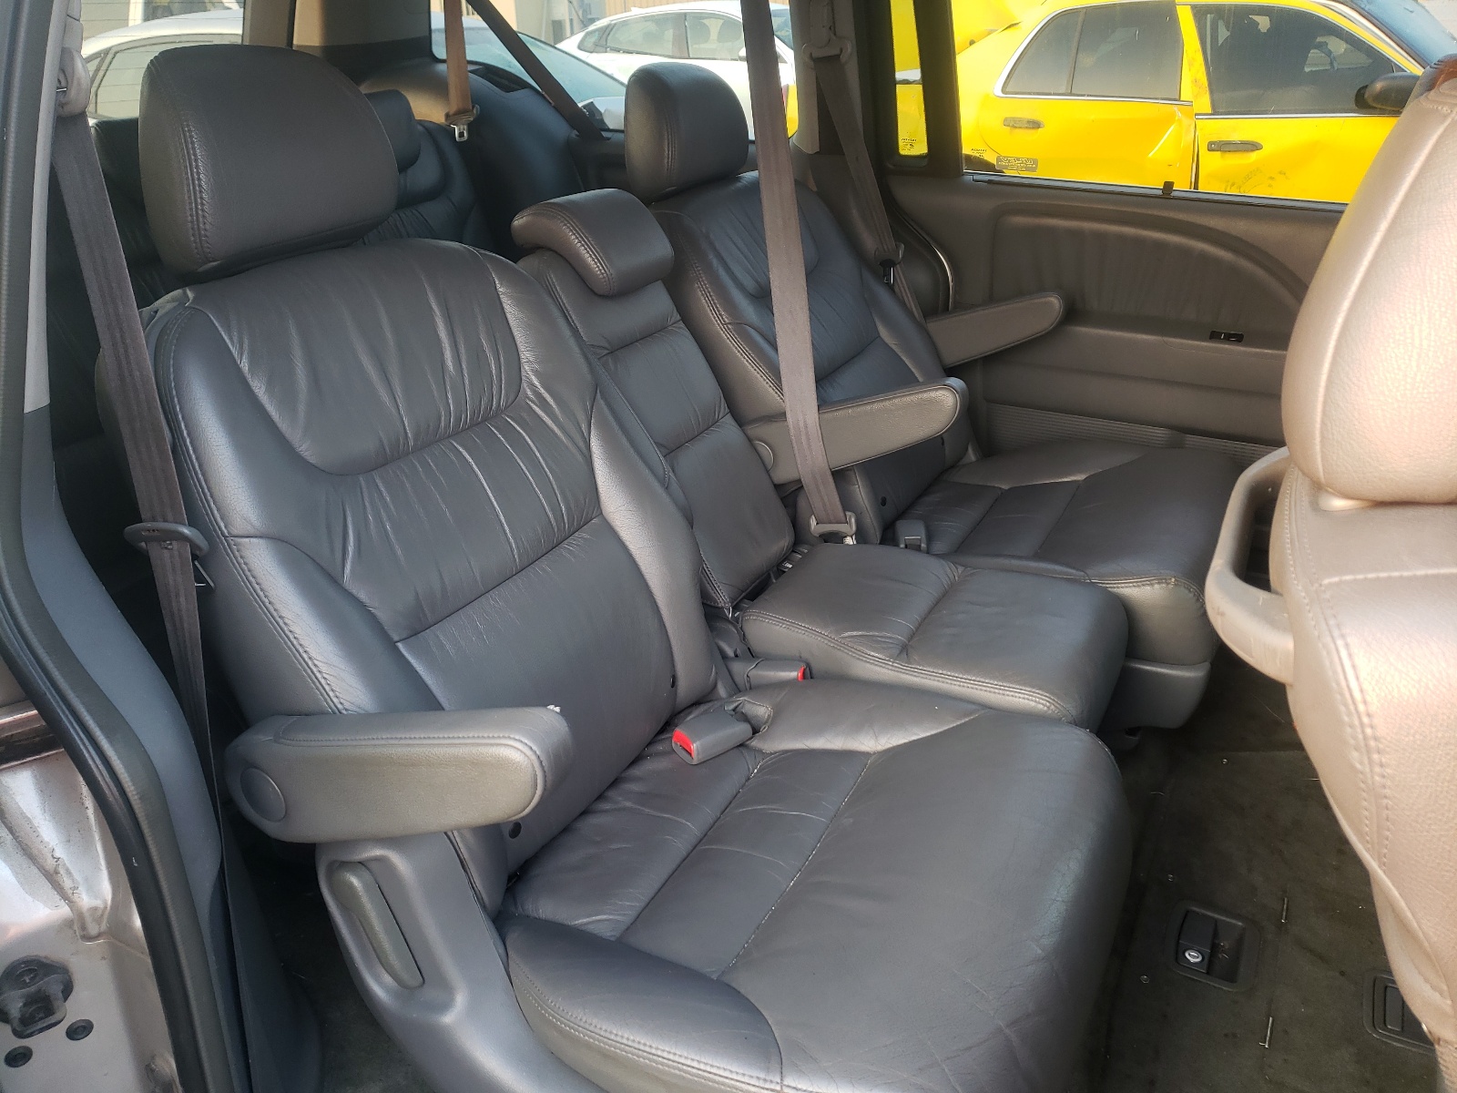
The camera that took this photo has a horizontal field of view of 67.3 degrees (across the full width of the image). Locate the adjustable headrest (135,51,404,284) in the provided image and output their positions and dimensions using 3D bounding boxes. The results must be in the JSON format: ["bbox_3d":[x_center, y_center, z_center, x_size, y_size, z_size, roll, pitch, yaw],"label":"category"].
[{"bbox_3d":[-0.422,-0.359,1.022,0.130,0.197,0.263,19,32,23],"label":"adjustable headrest"}]

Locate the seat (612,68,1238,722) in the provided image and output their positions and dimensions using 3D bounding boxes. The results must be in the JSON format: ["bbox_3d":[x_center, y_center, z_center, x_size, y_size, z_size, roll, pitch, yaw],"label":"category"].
[{"bbox_3d":[0.299,-0.273,1.676,0.982,0.830,0.607,15,30,25],"label":"seat"}]

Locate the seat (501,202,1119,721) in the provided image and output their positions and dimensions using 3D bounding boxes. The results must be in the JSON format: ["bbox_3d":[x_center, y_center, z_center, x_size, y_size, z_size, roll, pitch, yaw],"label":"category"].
[{"bbox_3d":[0.111,-0.098,1.344,0.779,0.617,0.304,15,30,25],"label":"seat"}]

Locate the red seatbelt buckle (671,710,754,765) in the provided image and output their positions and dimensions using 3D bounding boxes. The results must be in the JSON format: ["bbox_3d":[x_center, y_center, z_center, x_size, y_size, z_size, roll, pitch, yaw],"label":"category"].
[{"bbox_3d":[-0.017,0.208,1.194,0.073,0.027,0.043,-21,36,-27],"label":"red seatbelt buckle"}]

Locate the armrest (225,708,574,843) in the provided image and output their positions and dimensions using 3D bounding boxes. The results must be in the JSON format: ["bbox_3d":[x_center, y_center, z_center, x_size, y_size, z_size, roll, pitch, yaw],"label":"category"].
[{"bbox_3d":[-0.252,0.167,0.811,0.349,0.091,0.073,-11,17,35],"label":"armrest"}]

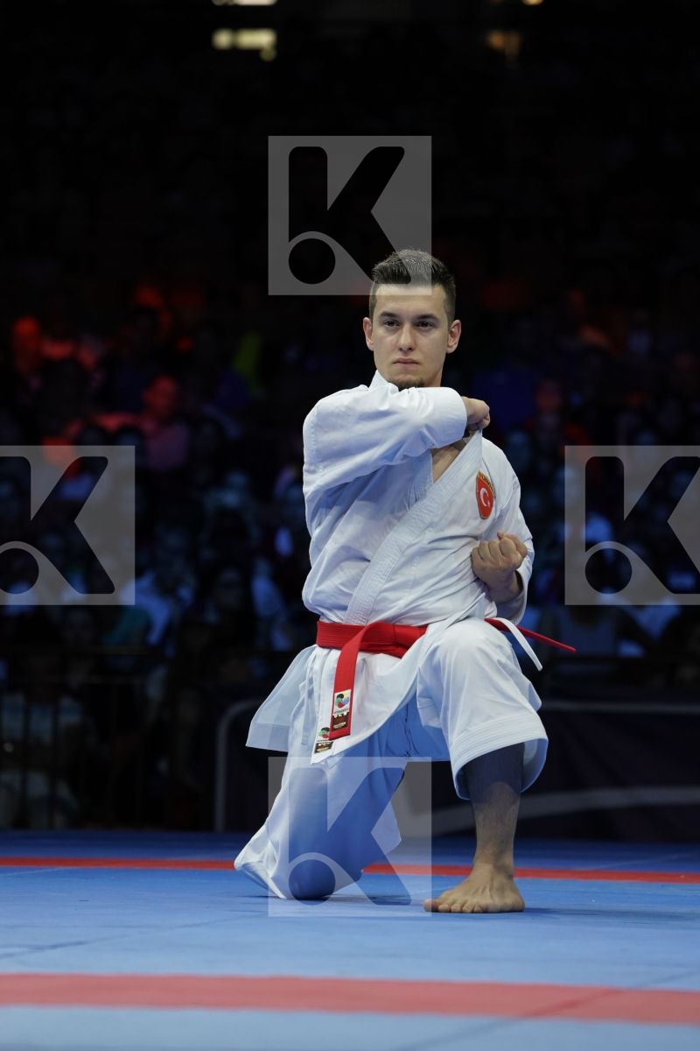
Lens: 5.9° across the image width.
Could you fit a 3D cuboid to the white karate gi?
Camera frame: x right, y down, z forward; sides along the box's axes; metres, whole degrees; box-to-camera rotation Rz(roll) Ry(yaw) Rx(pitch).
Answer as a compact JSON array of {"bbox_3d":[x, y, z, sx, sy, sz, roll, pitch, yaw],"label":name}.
[{"bbox_3d":[0.081,0.217,13.150,0.600,1.030,0.780,1,-1,-2],"label":"white karate gi"}]

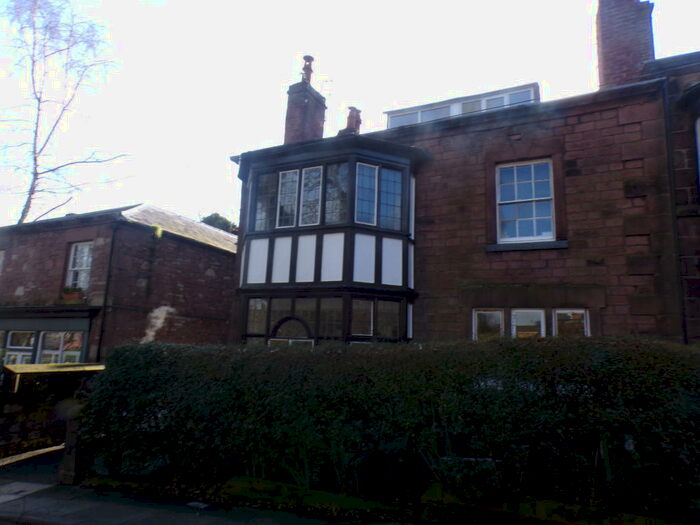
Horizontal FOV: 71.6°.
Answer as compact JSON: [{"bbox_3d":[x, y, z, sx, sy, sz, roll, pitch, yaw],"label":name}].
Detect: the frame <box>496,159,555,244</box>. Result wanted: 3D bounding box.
[{"bbox_3d":[3.399,-1.196,9.430,1.056,1.632,0.125,-3,-10,27],"label":"frame"}]

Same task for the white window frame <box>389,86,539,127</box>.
[{"bbox_3d":[2.428,-3.491,11.112,3.389,0.499,0.144,-3,-10,27],"label":"white window frame"}]

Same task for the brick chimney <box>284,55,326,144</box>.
[{"bbox_3d":[-1.412,-4.974,15.406,0.672,3.216,1.056,-3,-10,27],"label":"brick chimney"}]

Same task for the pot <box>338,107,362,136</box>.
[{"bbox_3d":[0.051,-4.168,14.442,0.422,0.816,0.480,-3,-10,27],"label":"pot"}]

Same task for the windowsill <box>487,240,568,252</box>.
[{"bbox_3d":[3.321,-0.302,9.170,1.469,0.163,0.211,-3,-10,27],"label":"windowsill"}]

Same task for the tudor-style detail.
[{"bbox_3d":[-0.939,-0.178,10.663,4.848,4.752,1.440,-3,-10,27],"label":"tudor-style detail"}]

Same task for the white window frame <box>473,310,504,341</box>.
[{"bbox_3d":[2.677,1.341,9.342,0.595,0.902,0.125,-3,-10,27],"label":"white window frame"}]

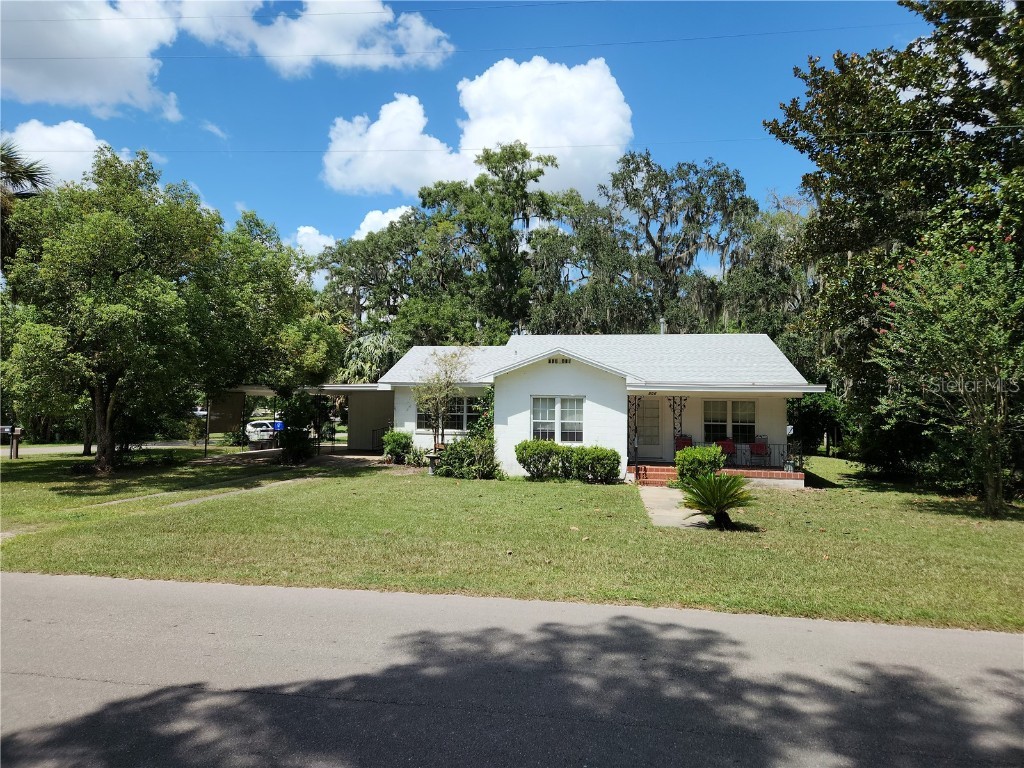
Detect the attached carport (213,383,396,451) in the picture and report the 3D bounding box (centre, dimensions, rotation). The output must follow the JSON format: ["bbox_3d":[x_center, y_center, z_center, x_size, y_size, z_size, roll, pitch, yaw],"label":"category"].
[{"bbox_3d":[-6.671,1.372,24.456,6.700,2.450,5.800,0,-3,7],"label":"attached carport"}]

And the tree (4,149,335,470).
[{"bbox_3d":[-9.142,-2.018,18.330,8.800,8.600,8.000,0,-3,7],"label":"tree"}]

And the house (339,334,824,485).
[{"bbox_3d":[2.489,0.628,23.972,13.100,4.750,9.200,0,-3,7],"label":"house"}]

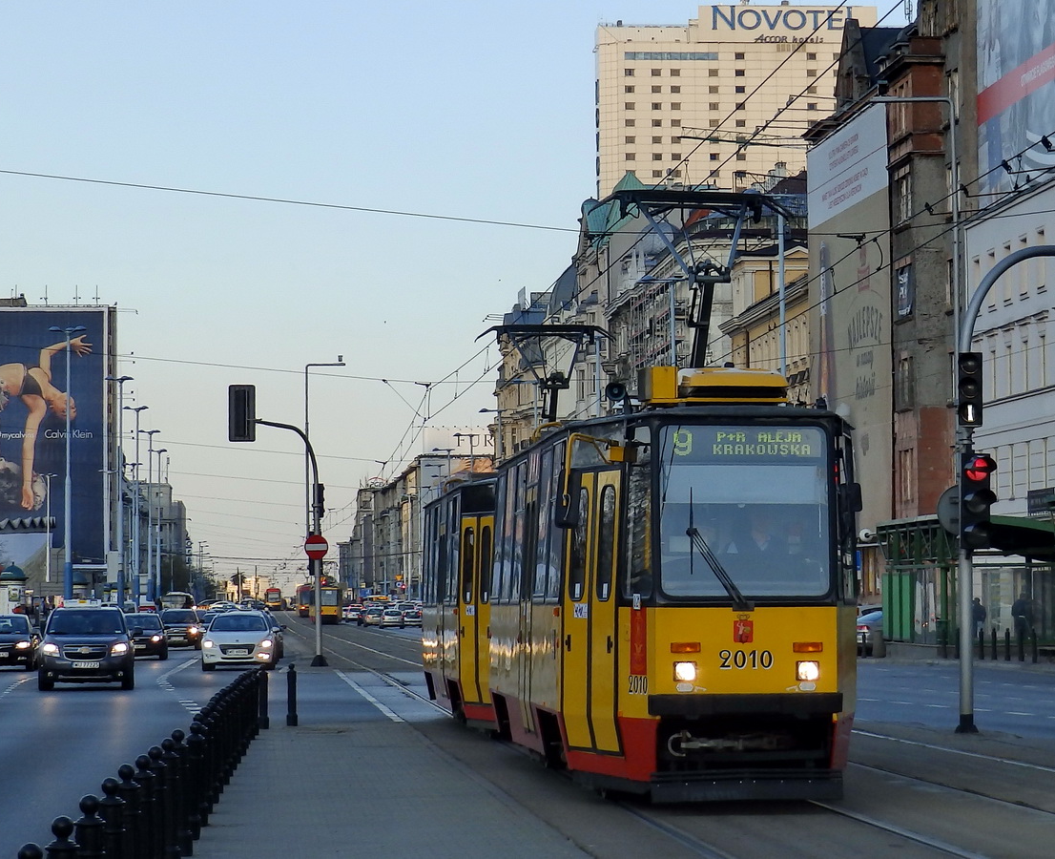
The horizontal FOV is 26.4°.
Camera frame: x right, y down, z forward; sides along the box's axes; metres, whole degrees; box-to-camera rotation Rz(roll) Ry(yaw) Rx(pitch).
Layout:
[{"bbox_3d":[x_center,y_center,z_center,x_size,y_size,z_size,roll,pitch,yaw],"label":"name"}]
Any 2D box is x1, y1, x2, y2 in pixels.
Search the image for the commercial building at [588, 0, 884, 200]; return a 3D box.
[{"bbox_3d":[40.390,-20.928,399.721,56.000,105.500,22.000,0,-4,0],"label":"commercial building"}]

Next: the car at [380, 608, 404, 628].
[{"bbox_3d":[-9.620,13.271,159.056,1.700,1.460,4.150,0,-4,-6],"label":"car"}]

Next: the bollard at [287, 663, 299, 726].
[{"bbox_3d":[-2.914,3.278,27.894,0.130,0.775,0.130,0,-4,0],"label":"bollard"}]

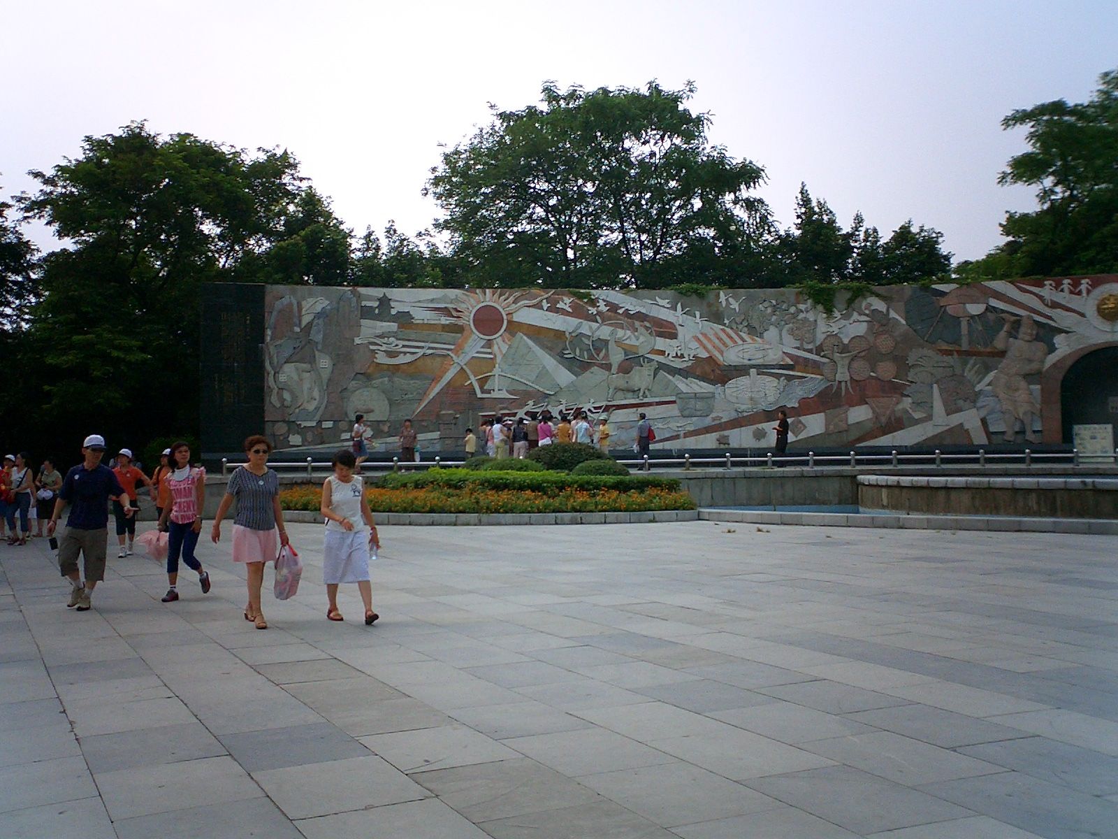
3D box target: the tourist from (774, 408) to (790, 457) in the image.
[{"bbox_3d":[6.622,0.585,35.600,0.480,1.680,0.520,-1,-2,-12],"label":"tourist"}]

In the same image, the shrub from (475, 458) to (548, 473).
[{"bbox_3d":[-1.095,1.115,27.000,1.600,0.550,1.450,0,-2,-6],"label":"shrub"}]

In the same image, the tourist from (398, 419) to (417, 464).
[{"bbox_3d":[-4.527,0.772,35.800,0.520,1.560,0.320,0,-2,-7],"label":"tourist"}]

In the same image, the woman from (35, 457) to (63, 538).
[{"bbox_3d":[-9.775,1.498,22.900,0.500,1.520,0.360,-1,-2,6],"label":"woman"}]

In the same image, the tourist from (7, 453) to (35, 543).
[{"bbox_3d":[-9.492,1.411,21.100,0.500,1.580,0.420,-1,-2,25],"label":"tourist"}]

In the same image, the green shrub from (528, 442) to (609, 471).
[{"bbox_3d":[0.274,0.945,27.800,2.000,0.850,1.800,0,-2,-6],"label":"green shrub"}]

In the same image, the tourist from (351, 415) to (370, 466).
[{"bbox_3d":[-5.347,0.673,32.300,0.550,1.610,0.500,-1,-2,-3],"label":"tourist"}]

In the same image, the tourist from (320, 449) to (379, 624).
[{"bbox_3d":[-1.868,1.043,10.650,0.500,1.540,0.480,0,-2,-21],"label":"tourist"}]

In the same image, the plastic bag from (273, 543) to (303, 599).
[{"bbox_3d":[-2.326,1.304,10.250,0.260,0.480,0.200,0,-2,-20],"label":"plastic bag"}]

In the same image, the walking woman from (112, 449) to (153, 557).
[{"bbox_3d":[-6.378,1.256,17.900,0.620,1.630,0.420,-1,-2,0],"label":"walking woman"}]

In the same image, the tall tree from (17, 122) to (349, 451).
[{"bbox_3d":[-13.752,-3.996,43.691,12.080,13.590,11.000,-1,-2,0],"label":"tall tree"}]

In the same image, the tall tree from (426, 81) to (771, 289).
[{"bbox_3d":[1.492,-5.549,48.240,13.860,16.080,13.000,-1,-2,0],"label":"tall tree"}]

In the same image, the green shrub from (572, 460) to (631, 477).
[{"bbox_3d":[1.042,1.348,30.000,1.530,0.720,1.450,-1,-2,0],"label":"green shrub"}]

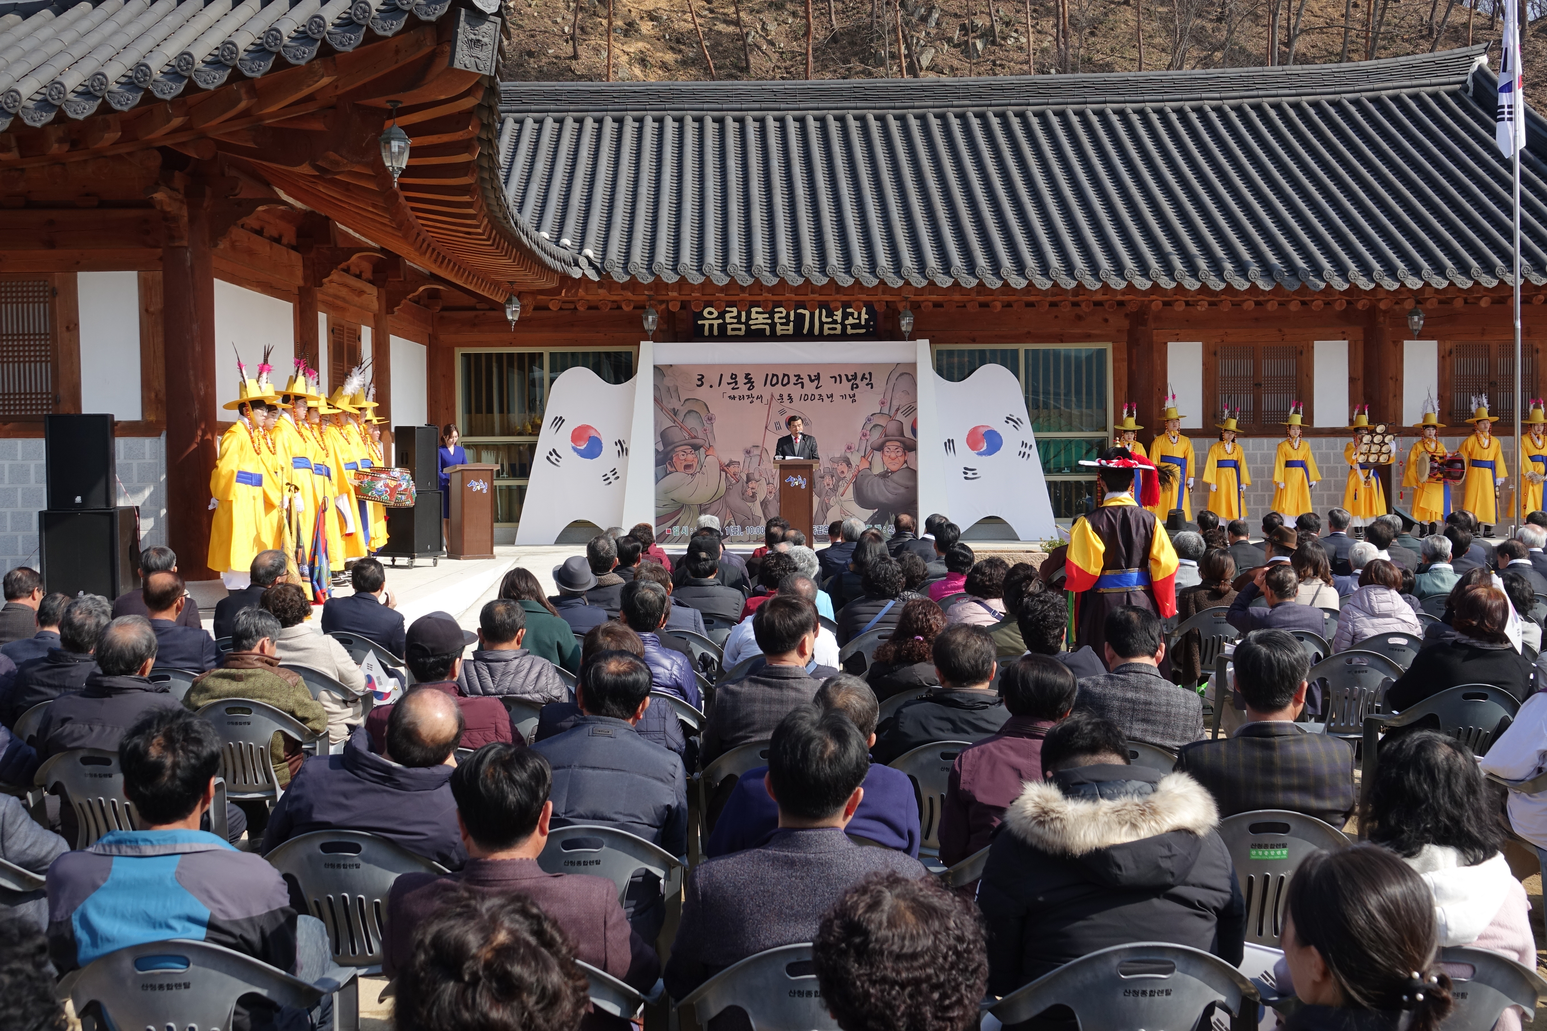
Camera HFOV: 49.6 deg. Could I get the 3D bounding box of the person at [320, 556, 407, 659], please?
[{"bbox_3d":[-2.232,0.825,9.381,0.500,1.210,0.700,0,2,8],"label":"person"}]

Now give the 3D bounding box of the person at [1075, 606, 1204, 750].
[{"bbox_3d":[1.240,0.929,5.971,0.520,1.250,0.780,0,2,3],"label":"person"}]

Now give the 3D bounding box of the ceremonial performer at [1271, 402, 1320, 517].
[{"bbox_3d":[7.324,-0.599,23.495,0.680,1.880,0.450,0,2,7],"label":"ceremonial performer"}]

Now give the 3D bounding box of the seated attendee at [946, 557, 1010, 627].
[{"bbox_3d":[1.175,0.826,9.704,0.500,1.200,0.750,0,2,0],"label":"seated attendee"}]

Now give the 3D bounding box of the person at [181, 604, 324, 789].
[{"bbox_3d":[-2.197,0.960,7.497,0.580,1.200,0.800,-1,2,4],"label":"person"}]

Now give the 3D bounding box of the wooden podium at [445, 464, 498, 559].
[{"bbox_3d":[-3.644,-0.056,20.336,0.550,1.140,0.500,-2,2,-30],"label":"wooden podium"}]

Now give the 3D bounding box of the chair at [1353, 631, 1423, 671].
[{"bbox_3d":[3.270,0.984,8.958,0.560,0.810,0.560,-1,2,-2],"label":"chair"}]

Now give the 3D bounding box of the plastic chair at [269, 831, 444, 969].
[{"bbox_3d":[-1.155,1.234,4.773,0.570,0.800,0.560,-1,2,-1],"label":"plastic chair"}]

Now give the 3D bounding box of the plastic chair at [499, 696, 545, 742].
[{"bbox_3d":[-1.096,1.122,6.987,0.600,0.830,0.580,0,2,1],"label":"plastic chair"}]

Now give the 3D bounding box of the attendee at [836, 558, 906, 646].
[{"bbox_3d":[0.628,0.799,9.451,0.520,1.200,0.700,-1,2,0],"label":"attendee"}]

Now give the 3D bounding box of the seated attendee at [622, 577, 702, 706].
[{"bbox_3d":[-0.515,0.900,7.211,0.520,1.250,0.780,0,2,0],"label":"seated attendee"}]

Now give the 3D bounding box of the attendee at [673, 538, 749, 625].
[{"bbox_3d":[-0.416,0.783,11.177,0.520,1.280,0.780,-1,2,2],"label":"attendee"}]

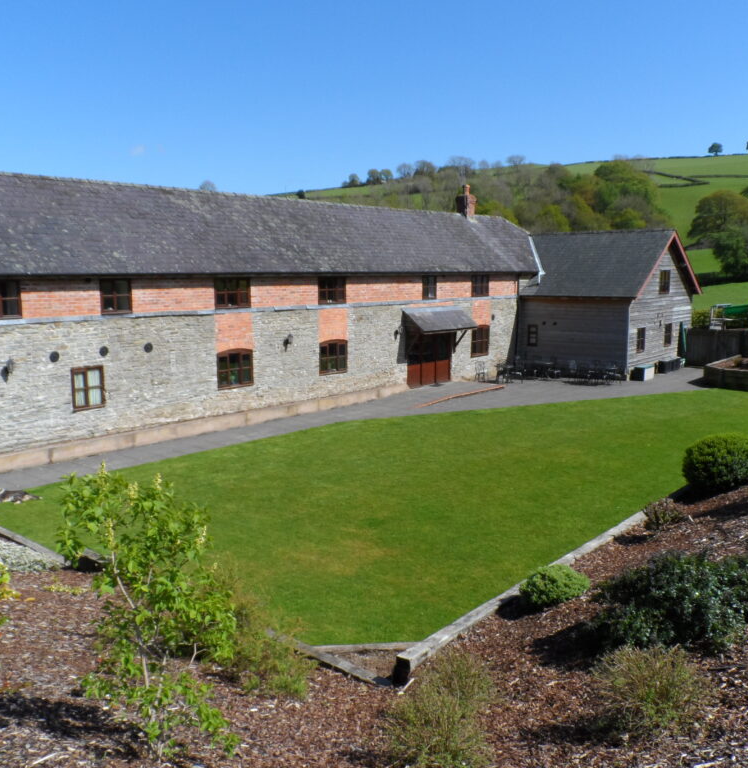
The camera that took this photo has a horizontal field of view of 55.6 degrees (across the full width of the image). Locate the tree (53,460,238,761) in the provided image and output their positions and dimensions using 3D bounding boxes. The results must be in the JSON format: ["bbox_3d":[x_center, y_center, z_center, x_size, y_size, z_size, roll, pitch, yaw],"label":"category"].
[{"bbox_3d":[-1.263,1.337,4.050,0.963,1.763,0.886,-3,9,-19],"label":"tree"}]

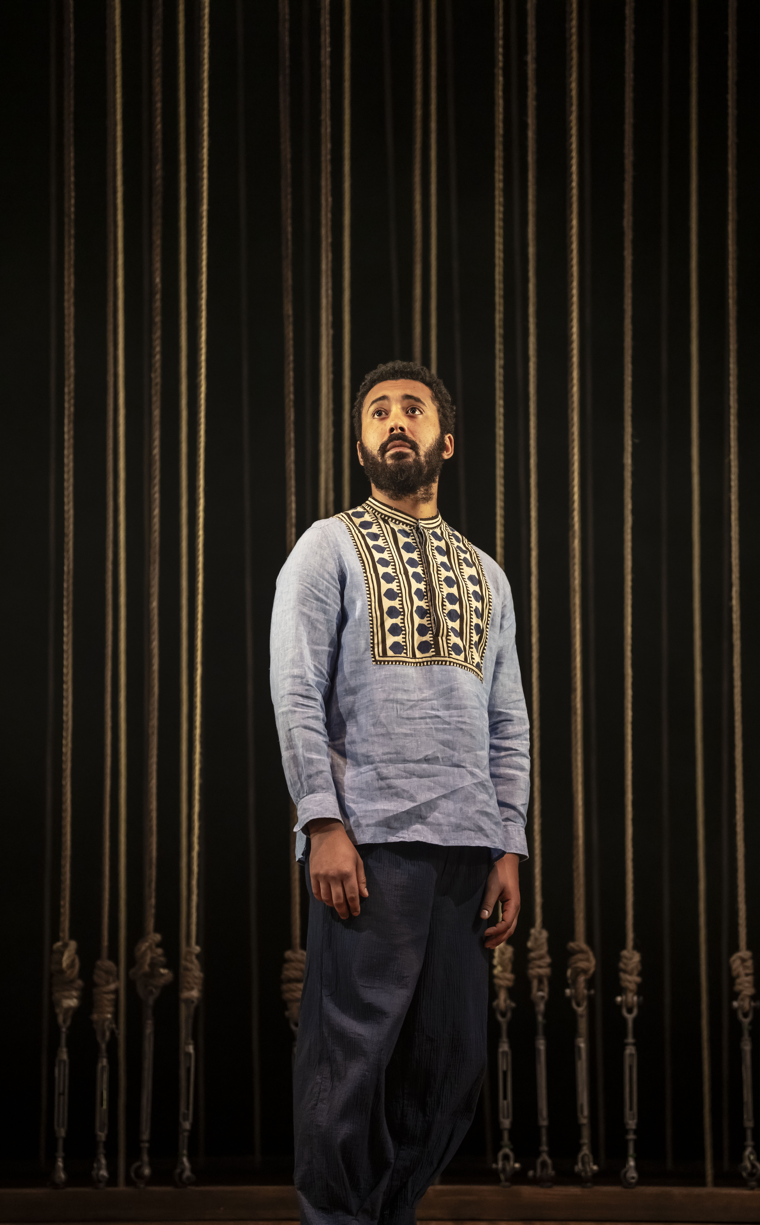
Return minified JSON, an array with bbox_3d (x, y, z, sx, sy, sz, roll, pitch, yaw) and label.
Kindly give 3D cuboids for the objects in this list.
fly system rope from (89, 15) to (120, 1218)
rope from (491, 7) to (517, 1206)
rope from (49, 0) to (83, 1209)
[{"bbox_3d":[-0.654,-0.068,8.245,0.062,2.859,0.060,0,-6,0],"label":"fly system rope"},{"bbox_3d":[0.295,-0.069,8.244,0.062,2.857,0.060,0,-6,0],"label":"rope"},{"bbox_3d":[-0.756,-0.068,8.245,0.068,2.859,0.060,0,-6,0],"label":"rope"}]

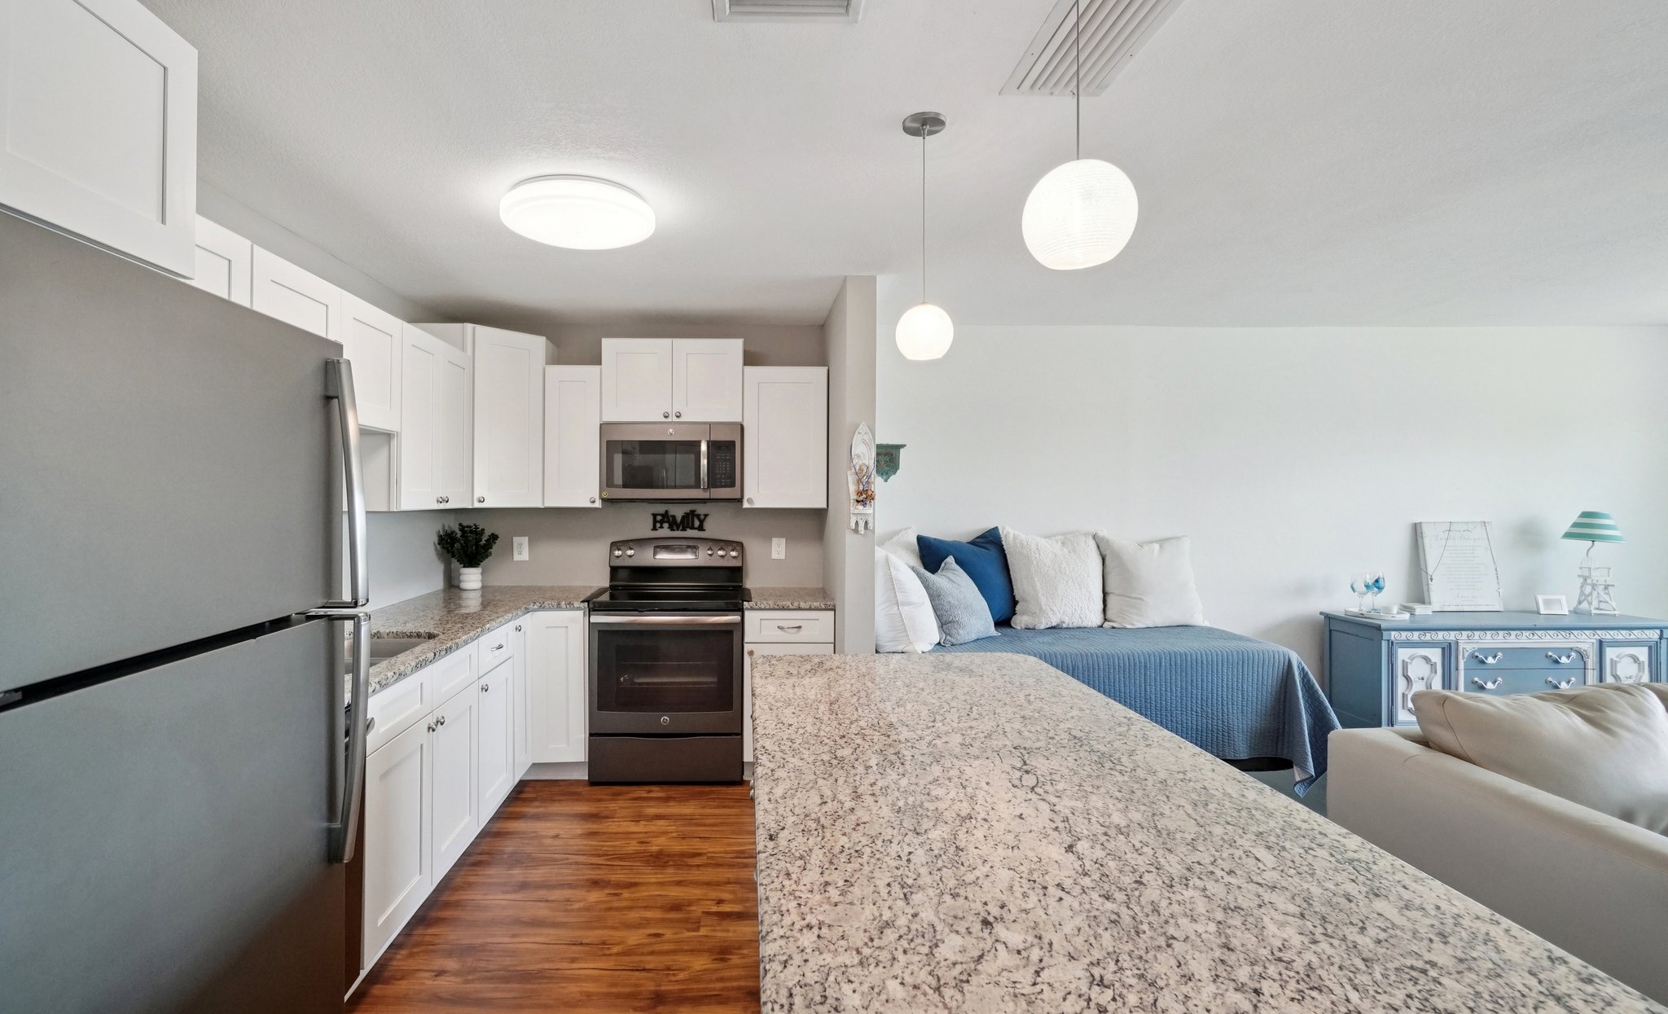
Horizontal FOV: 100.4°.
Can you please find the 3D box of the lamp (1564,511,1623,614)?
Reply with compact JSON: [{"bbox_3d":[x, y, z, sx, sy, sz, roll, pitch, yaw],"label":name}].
[{"bbox_3d":[4.340,0.318,3.960,0.245,0.586,0.245,0,0,0],"label":"lamp"}]

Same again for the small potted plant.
[{"bbox_3d":[-2.021,0.276,3.840,0.320,0.360,0.290,0,1,-2],"label":"small potted plant"}]

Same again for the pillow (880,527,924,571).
[{"bbox_3d":[0.305,0.382,3.920,0.470,0.470,0.160,-2,-14,-18],"label":"pillow"}]

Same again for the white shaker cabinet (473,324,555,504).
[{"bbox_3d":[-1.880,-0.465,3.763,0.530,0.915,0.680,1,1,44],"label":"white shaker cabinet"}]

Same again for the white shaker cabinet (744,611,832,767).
[{"bbox_3d":[-0.240,0.905,3.775,0.453,0.790,0.620,0,0,-2],"label":"white shaker cabinet"}]

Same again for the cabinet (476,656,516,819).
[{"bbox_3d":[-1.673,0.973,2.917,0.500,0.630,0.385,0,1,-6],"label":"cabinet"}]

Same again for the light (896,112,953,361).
[{"bbox_3d":[0.250,-0.736,1.920,0.158,0.660,0.158,0,0,0],"label":"light"}]

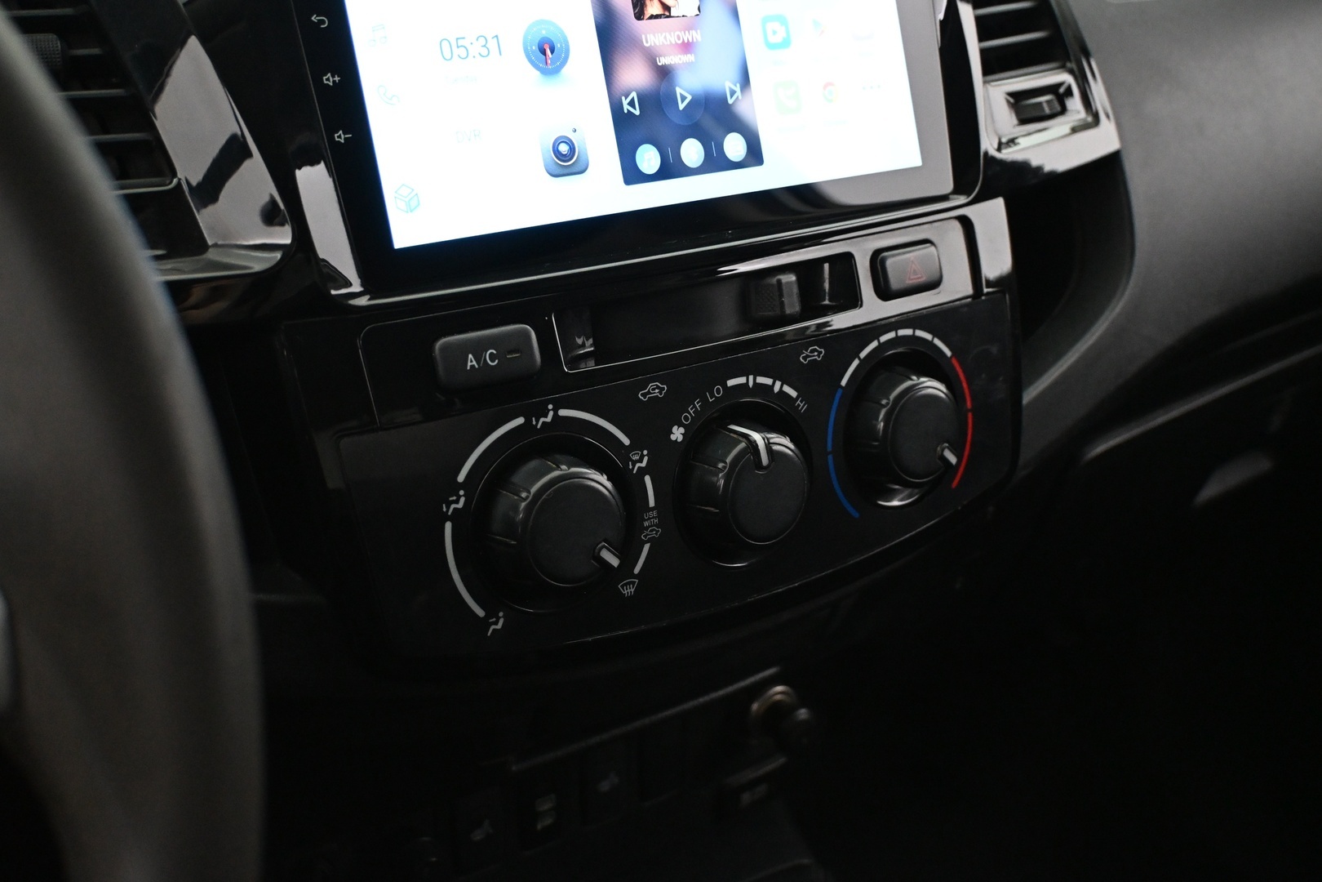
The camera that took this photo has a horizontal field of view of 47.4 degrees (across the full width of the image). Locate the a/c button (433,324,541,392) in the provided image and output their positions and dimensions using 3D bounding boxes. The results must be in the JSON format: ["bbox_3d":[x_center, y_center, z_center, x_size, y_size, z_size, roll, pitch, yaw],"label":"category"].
[{"bbox_3d":[-0.049,-0.023,0.417,0.030,0.014,0.006,-14,11,-31],"label":"a/c button"}]

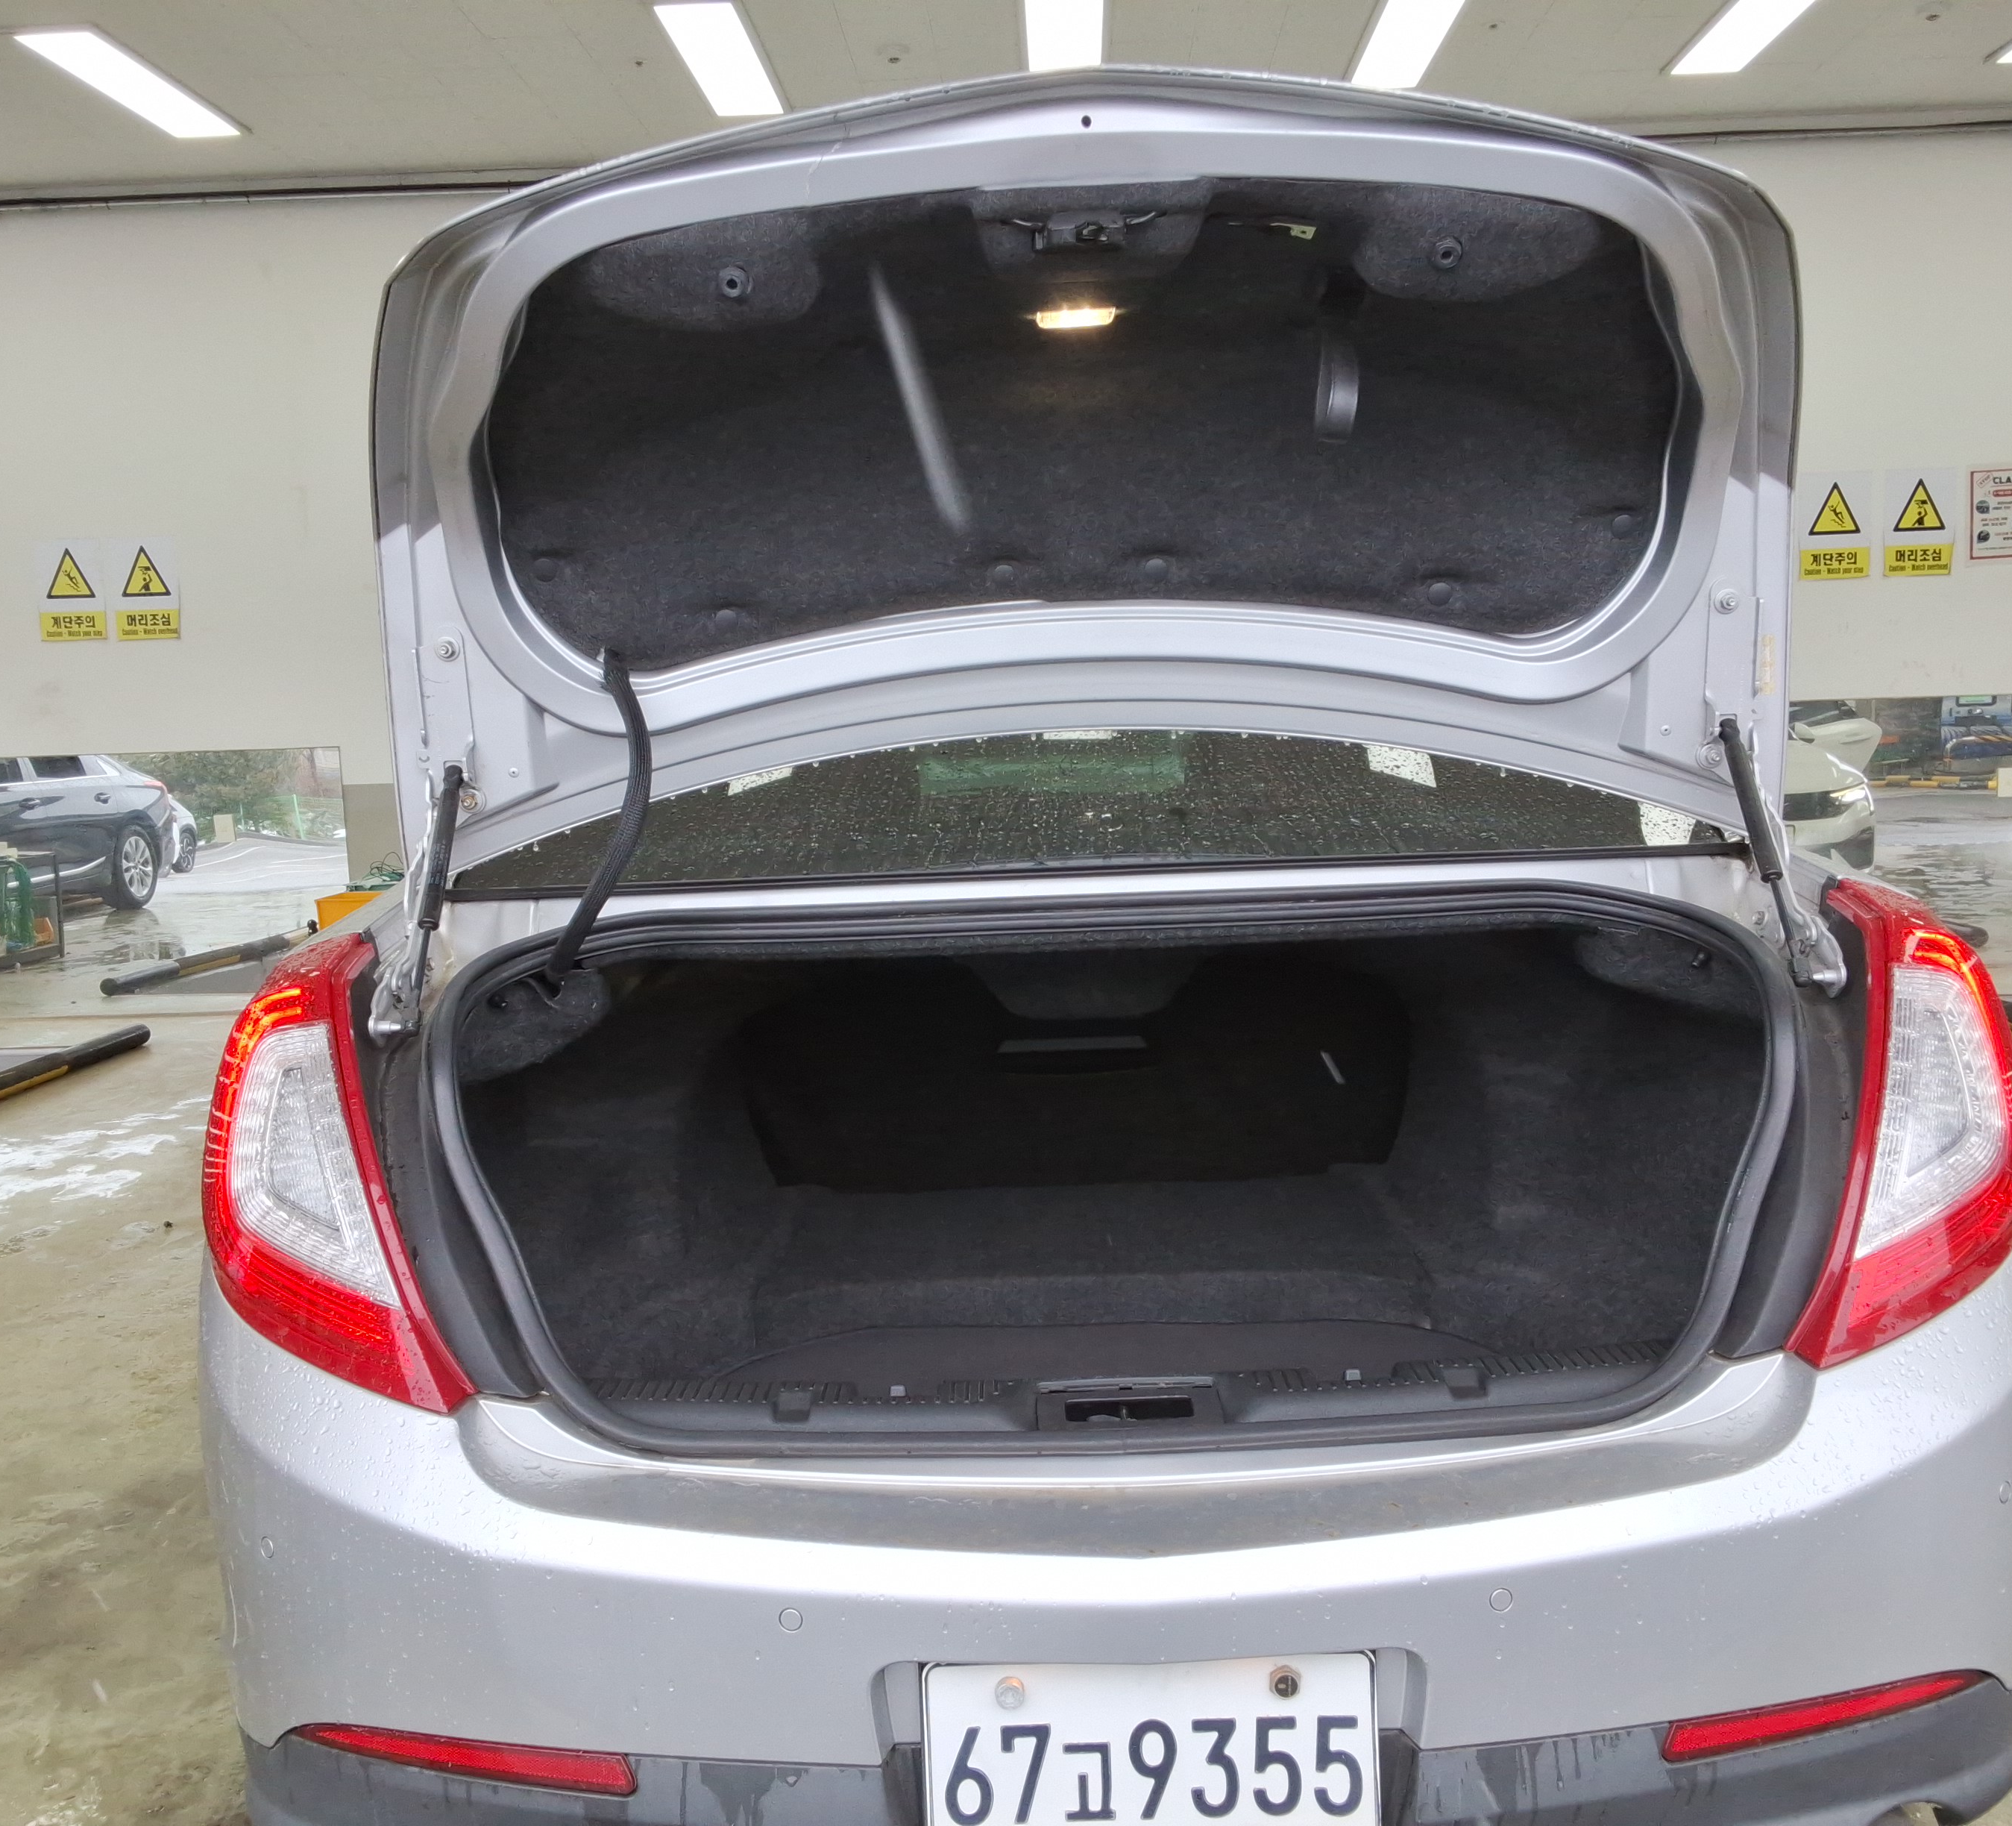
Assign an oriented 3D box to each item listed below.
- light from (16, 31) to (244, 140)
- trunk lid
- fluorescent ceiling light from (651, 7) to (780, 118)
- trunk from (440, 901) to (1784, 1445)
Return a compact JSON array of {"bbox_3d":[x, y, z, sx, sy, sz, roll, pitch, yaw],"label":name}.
[{"bbox_3d":[-3.151,-3.012,7.159,0.280,0.060,1.220,-2,6,2],"label":"light"},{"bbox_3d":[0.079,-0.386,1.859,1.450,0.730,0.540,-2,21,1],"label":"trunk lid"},{"bbox_3d":[-1.008,-3.070,7.081,0.280,0.060,1.220,-2,6,2],"label":"fluorescent ceiling light"},{"bbox_3d":[0.105,0.238,2.178,1.260,0.540,1.140,-2,6,1],"label":"trunk"}]

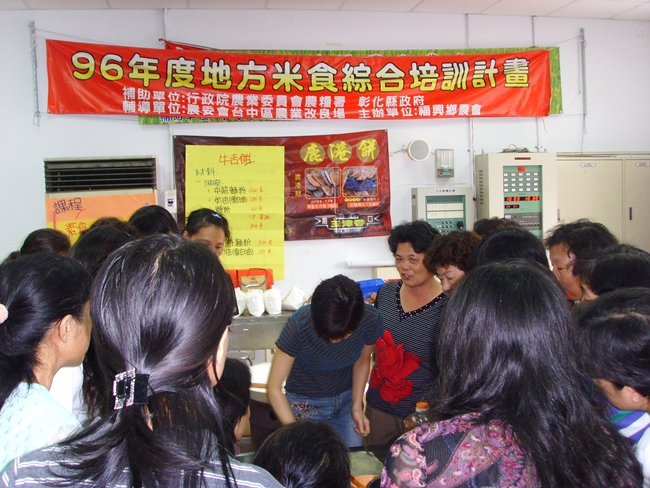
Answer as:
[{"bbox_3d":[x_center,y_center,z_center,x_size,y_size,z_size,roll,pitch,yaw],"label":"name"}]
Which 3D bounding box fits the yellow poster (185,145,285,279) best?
[{"bbox_3d":[-0.707,-0.243,5.787,0.780,1.080,0.020,-2,2,-9],"label":"yellow poster"}]

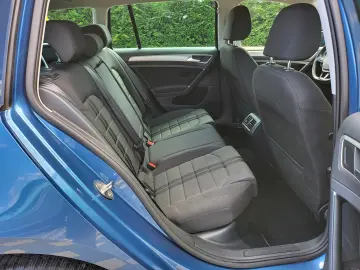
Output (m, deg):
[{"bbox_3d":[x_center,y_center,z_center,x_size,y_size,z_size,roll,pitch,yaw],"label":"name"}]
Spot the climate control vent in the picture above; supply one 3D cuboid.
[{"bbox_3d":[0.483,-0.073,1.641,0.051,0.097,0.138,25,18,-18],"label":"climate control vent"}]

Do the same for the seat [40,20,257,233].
[{"bbox_3d":[-0.174,-0.187,1.495,0.949,0.898,1.306,-3,24,-7],"label":"seat"}]

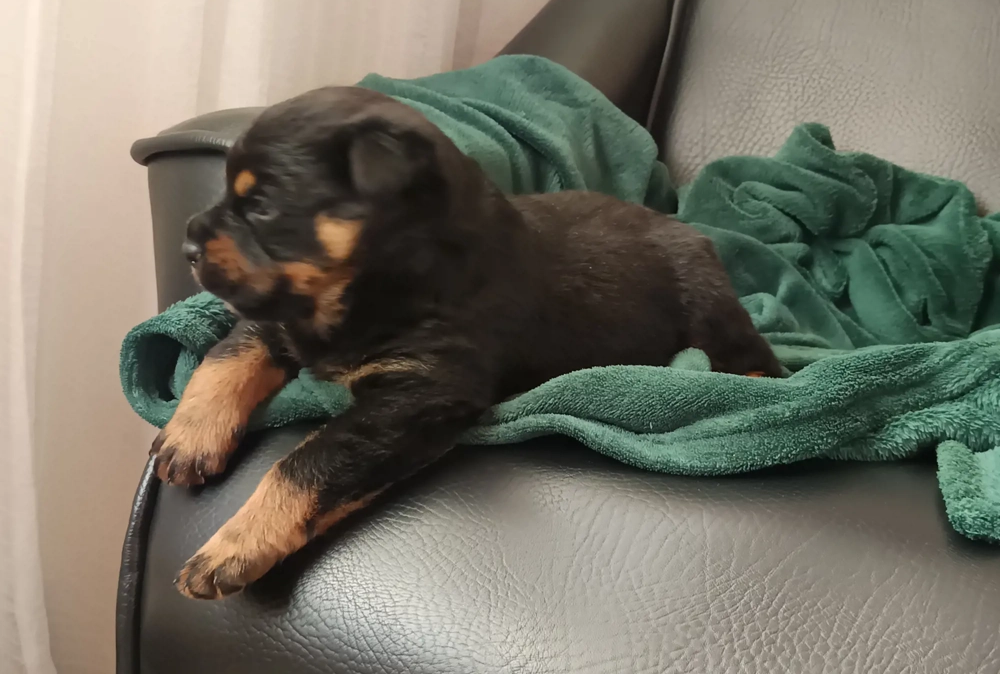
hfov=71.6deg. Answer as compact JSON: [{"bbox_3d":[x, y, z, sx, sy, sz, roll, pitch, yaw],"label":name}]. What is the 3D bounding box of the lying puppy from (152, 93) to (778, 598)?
[{"bbox_3d":[-0.004,-0.026,0.458,0.417,0.265,0.163,-7,15,-29],"label":"lying puppy"}]

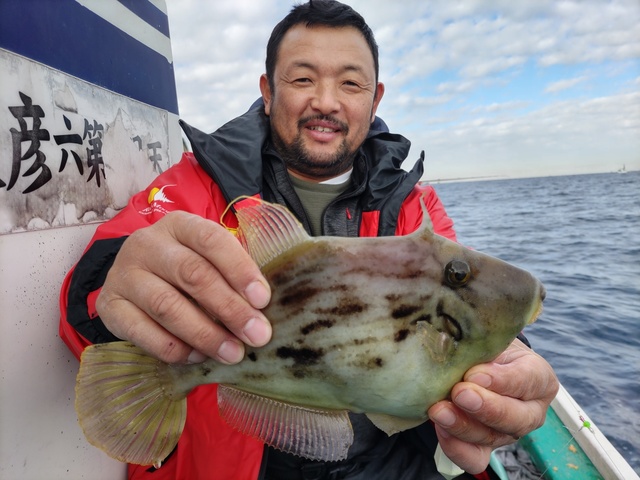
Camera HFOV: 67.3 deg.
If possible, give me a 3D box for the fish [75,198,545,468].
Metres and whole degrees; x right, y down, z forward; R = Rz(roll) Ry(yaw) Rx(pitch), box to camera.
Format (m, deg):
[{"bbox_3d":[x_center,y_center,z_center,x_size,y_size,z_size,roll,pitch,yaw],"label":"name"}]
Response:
[{"bbox_3d":[-0.008,0.059,0.318,0.314,0.178,0.055,-12,2,0],"label":"fish"}]

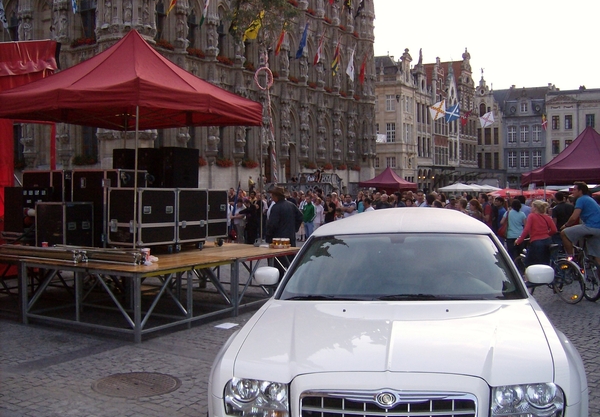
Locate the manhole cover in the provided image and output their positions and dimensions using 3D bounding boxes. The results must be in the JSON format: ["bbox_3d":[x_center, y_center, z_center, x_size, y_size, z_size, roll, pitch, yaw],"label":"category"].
[{"bbox_3d":[-1.467,1.585,5.590,0.780,0.030,0.780,0,1,0],"label":"manhole cover"}]

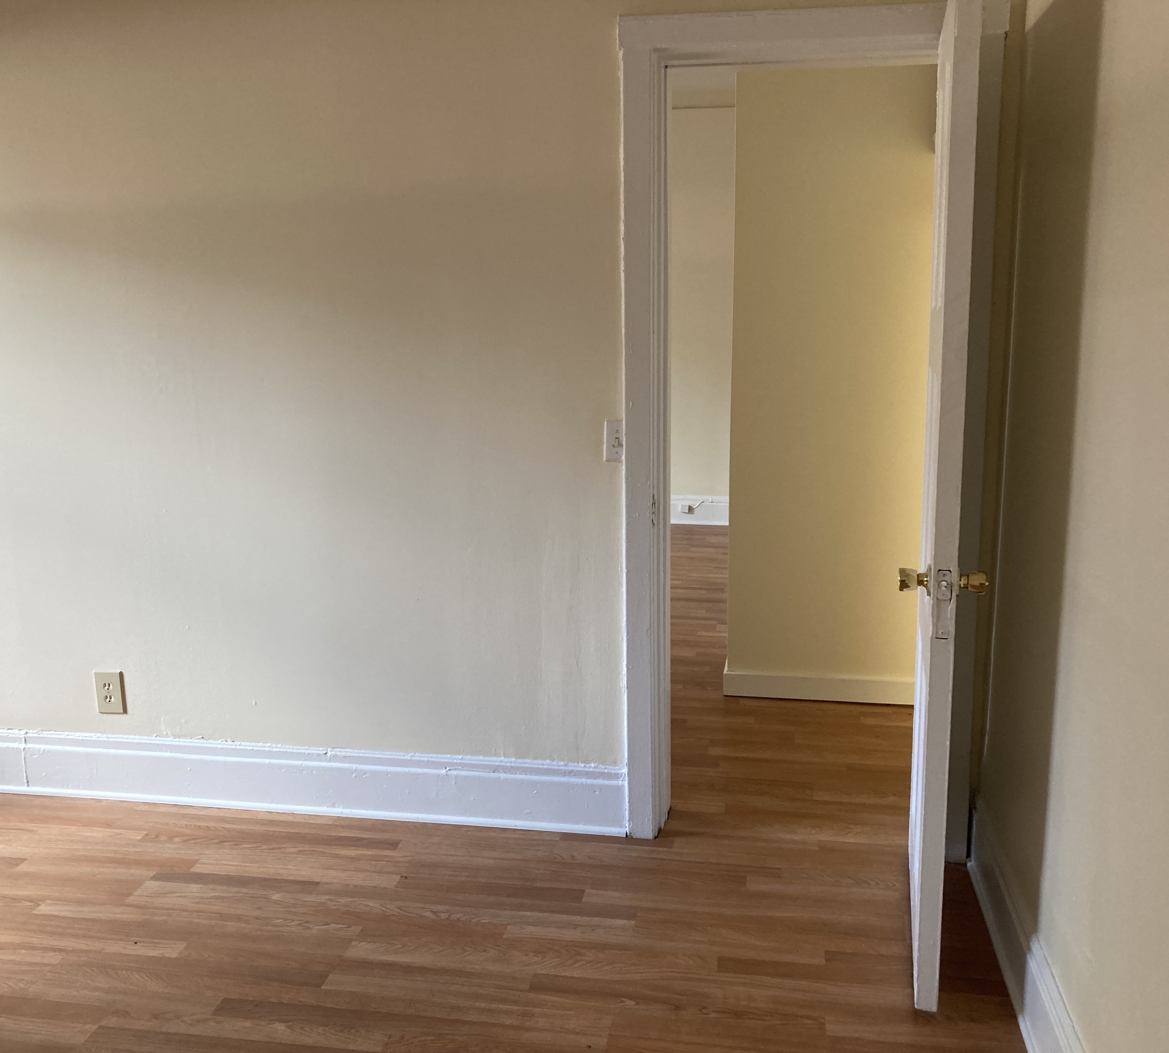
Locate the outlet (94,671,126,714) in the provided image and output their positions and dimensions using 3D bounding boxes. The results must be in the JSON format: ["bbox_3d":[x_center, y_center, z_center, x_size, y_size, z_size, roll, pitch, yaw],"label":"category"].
[{"bbox_3d":[-1.450,0.510,3.475,0.084,0.128,0.014,1,10,10],"label":"outlet"}]

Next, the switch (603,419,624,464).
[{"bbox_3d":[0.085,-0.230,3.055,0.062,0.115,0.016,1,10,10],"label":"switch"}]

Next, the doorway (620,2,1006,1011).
[{"bbox_3d":[0.508,-0.141,2.679,0.934,2.204,0.879,1,10,10],"label":"doorway"}]

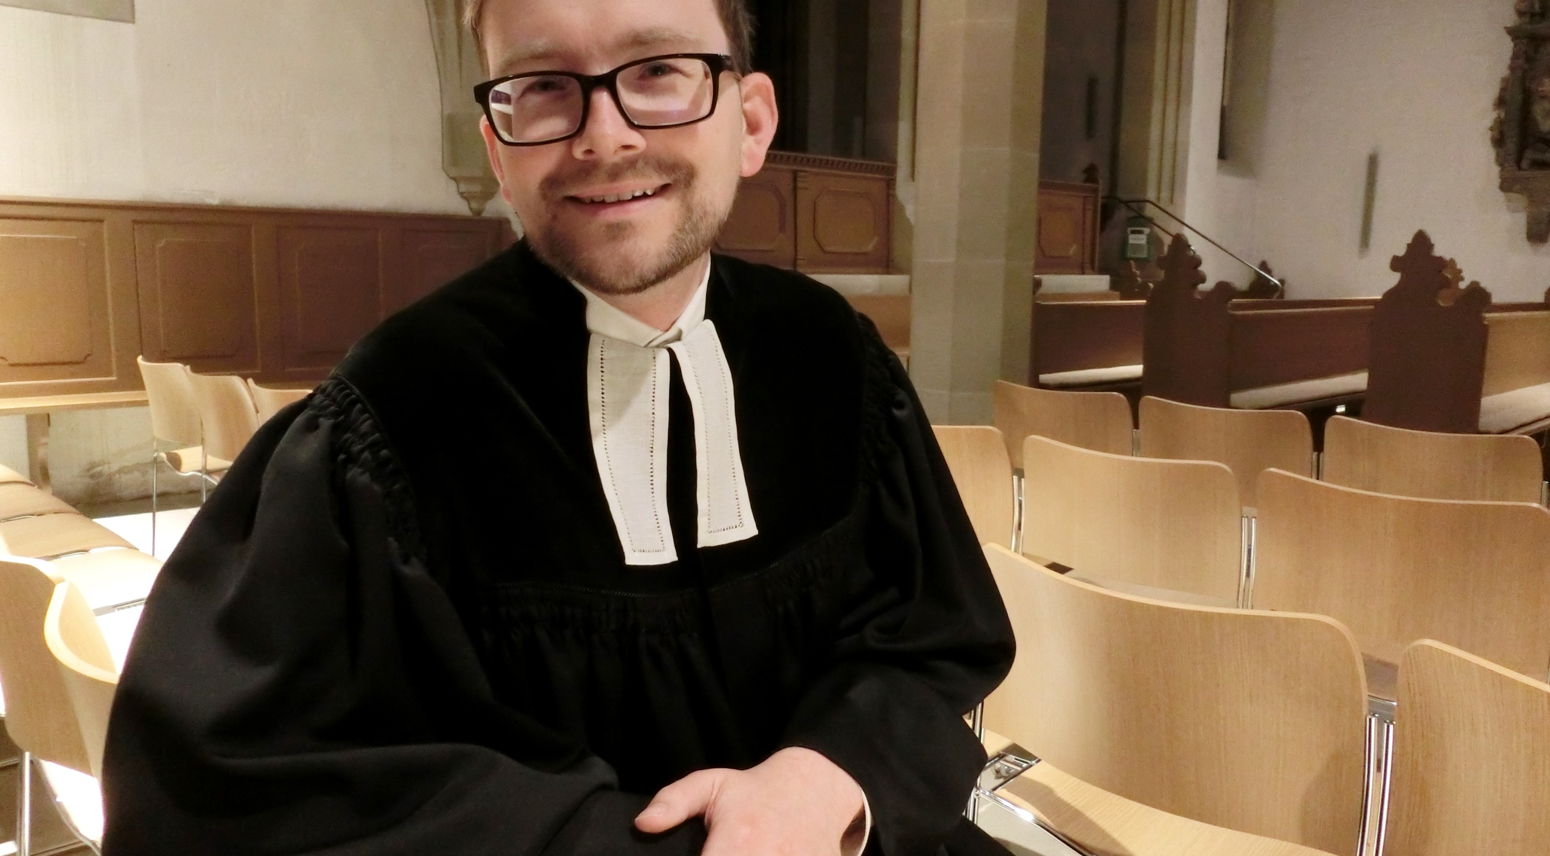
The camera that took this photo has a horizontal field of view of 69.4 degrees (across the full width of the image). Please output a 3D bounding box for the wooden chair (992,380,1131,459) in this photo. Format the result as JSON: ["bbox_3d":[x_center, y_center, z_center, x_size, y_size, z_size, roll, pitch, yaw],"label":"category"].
[{"bbox_3d":[1.045,0.271,3.623,0.525,0.830,0.510,-7,11,-42],"label":"wooden chair"}]

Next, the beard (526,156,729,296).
[{"bbox_3d":[-0.087,-0.119,0.658,0.118,0.080,0.077,-8,10,-3],"label":"beard"}]

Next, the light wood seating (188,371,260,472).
[{"bbox_3d":[-1.543,0.215,3.601,0.500,0.821,0.600,9,12,44],"label":"light wood seating"}]

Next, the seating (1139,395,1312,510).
[{"bbox_3d":[1.397,0.329,3.256,0.525,0.830,0.510,-7,11,-42],"label":"seating"}]

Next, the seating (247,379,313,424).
[{"bbox_3d":[-1.332,0.278,3.375,0.525,0.830,0.510,-7,11,-42],"label":"seating"}]

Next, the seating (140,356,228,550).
[{"bbox_3d":[-2.042,0.159,4.116,0.525,0.830,0.510,-7,11,-42],"label":"seating"}]

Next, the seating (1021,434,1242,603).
[{"bbox_3d":[0.845,0.426,2.450,0.500,0.821,0.600,9,12,44],"label":"seating"}]

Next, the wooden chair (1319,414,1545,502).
[{"bbox_3d":[1.708,0.379,2.885,0.500,0.821,0.600,9,12,44],"label":"wooden chair"}]

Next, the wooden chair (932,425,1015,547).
[{"bbox_3d":[0.491,0.369,2.799,0.500,0.821,0.600,9,12,44],"label":"wooden chair"}]

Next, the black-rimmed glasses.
[{"bbox_3d":[-0.099,-0.189,0.681,0.145,0.048,0.140,-8,10,-3],"label":"black-rimmed glasses"}]

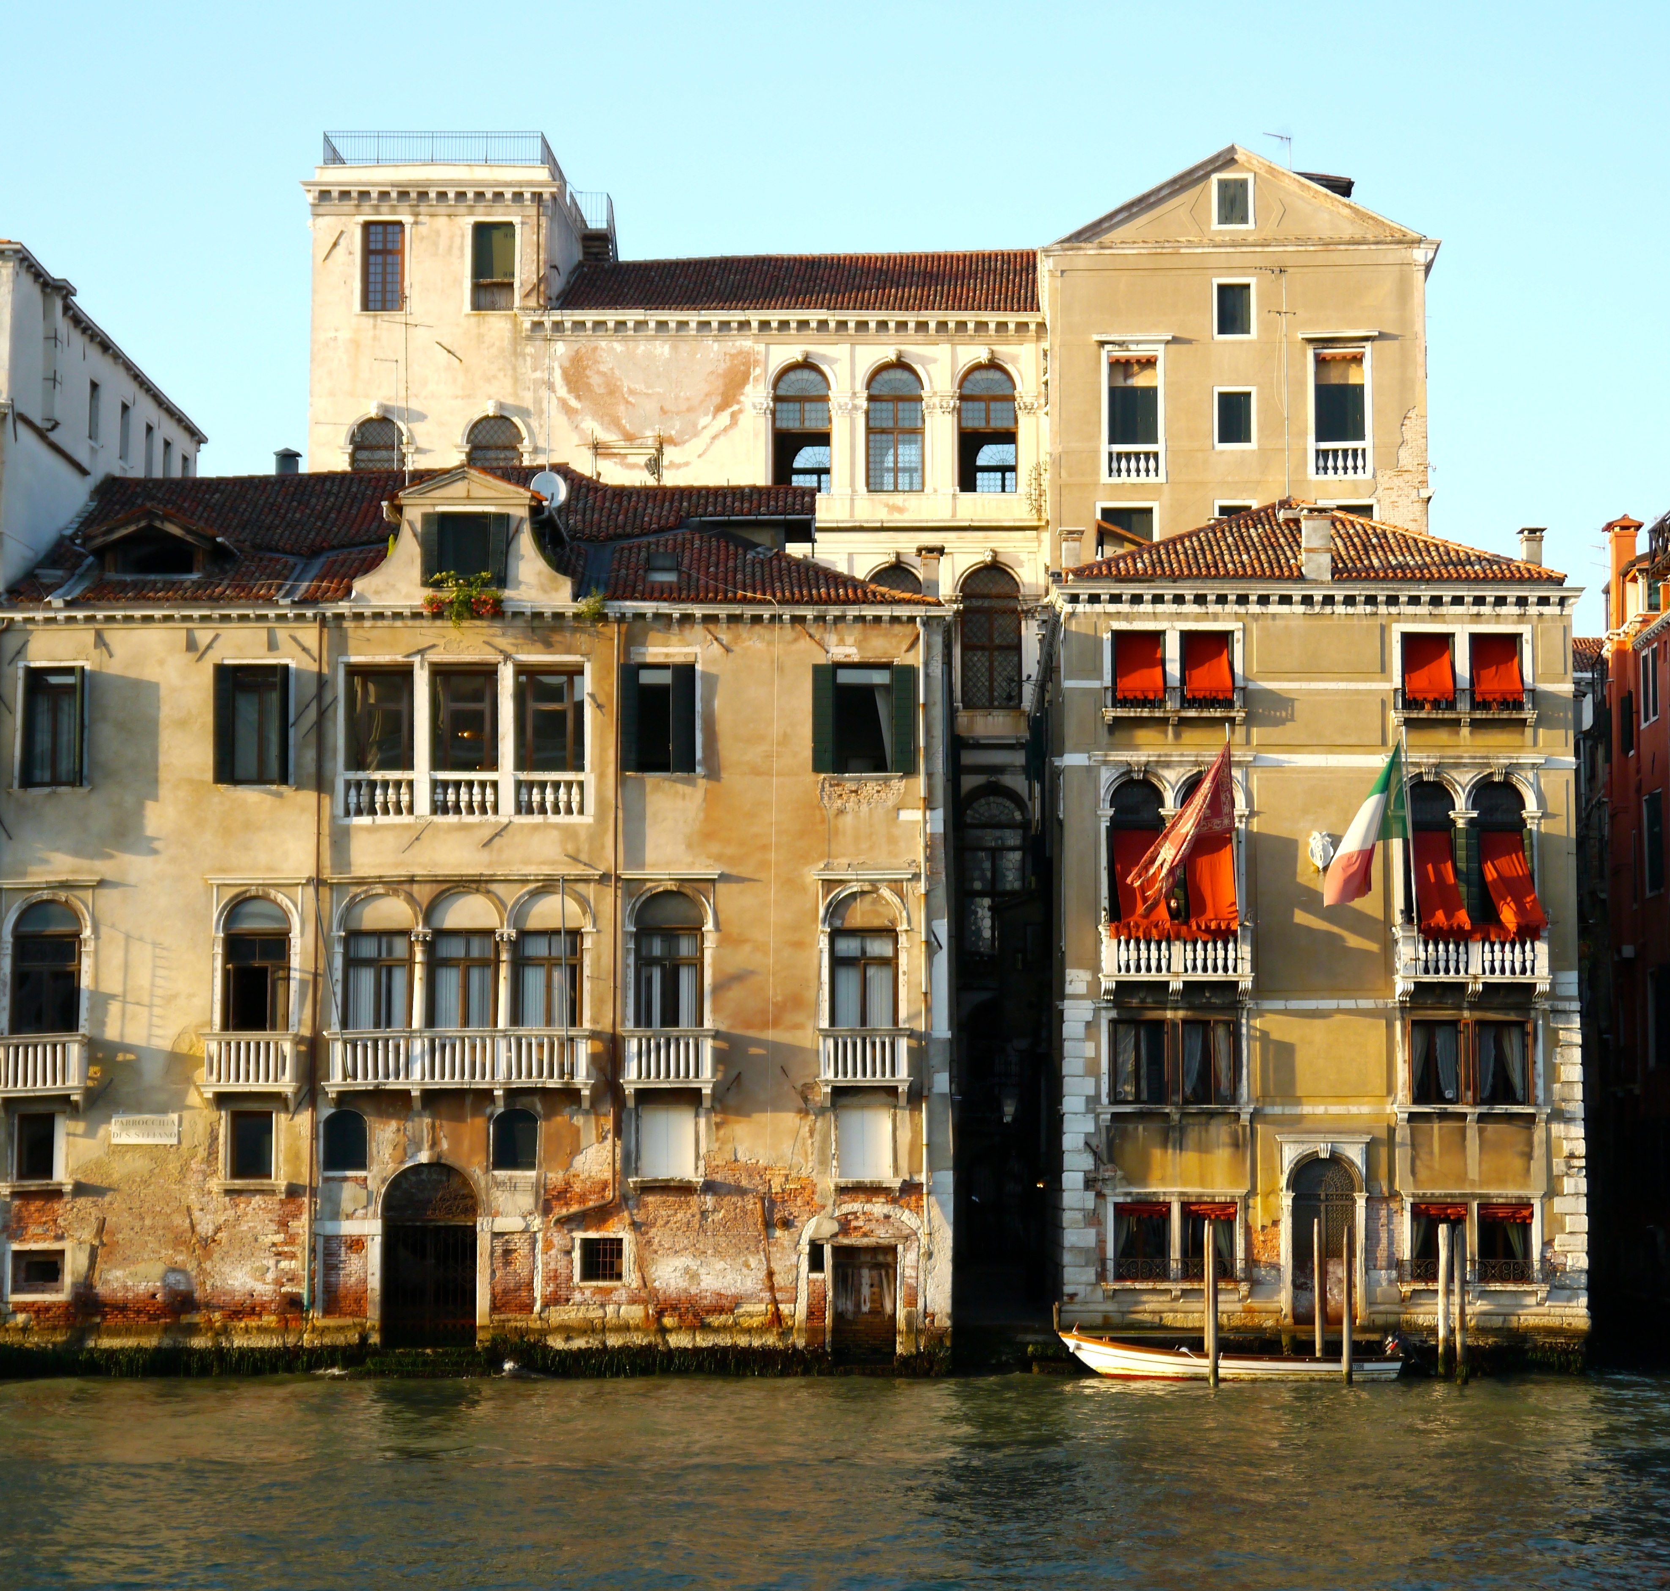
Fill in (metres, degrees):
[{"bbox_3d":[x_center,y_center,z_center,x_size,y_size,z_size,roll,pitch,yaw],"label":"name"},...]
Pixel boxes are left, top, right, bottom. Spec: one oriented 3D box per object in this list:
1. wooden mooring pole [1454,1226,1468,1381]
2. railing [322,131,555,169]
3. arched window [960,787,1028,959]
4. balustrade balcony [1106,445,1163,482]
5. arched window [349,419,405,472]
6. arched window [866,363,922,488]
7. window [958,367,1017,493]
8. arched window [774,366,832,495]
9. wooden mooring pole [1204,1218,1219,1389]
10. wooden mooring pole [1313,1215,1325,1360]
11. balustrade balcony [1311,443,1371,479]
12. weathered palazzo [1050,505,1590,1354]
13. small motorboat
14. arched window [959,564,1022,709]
[{"bbox_3d":[10.773,8.731,71.563,0.200,2.655,0.200,0,-6,0],"label":"wooden mooring pole"},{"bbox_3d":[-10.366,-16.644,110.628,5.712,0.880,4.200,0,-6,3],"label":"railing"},{"bbox_3d":[4.041,1.984,105.986,1.726,4.390,0.300,0,-6,0],"label":"arched window"},{"bbox_3d":[7.207,-8.024,100.422,1.400,0.889,0.300,0,-6,4],"label":"balustrade balcony"},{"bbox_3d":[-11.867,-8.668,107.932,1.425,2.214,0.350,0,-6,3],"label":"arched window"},{"bbox_3d":[1.540,-9.406,107.300,1.492,3.282,0.350,0,-6,3],"label":"arched window"},{"bbox_3d":[3.935,-9.393,107.101,1.532,3.276,0.300,0,-6,0],"label":"window"},{"bbox_3d":[-0.847,-9.460,107.431,1.496,3.286,0.350,0,-6,3],"label":"arched window"},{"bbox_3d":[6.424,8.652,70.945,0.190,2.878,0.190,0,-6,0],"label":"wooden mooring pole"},{"bbox_3d":[8.436,8.759,72.703,0.165,2.822,0.165,0,-6,0],"label":"wooden mooring pole"},{"bbox_3d":[12.157,-8.024,99.927,1.475,0.885,0.300,0,-6,4],"label":"balustrade balcony"},{"bbox_3d":[8.923,2.600,82.892,9.897,16.760,11.500,0,-6,-1],"label":"weathered palazzo"},{"bbox_3d":[7.108,10.031,74.488,6.160,0.986,1.600,0,-6,0],"label":"small motorboat"},{"bbox_3d":[4.001,-4.057,106.578,1.609,3.757,0.300,0,-6,0],"label":"arched window"}]

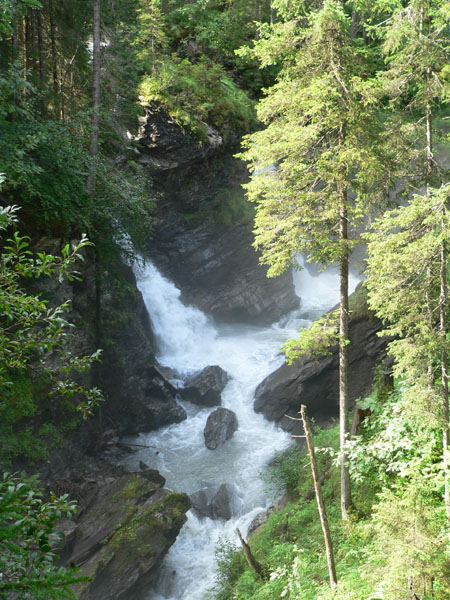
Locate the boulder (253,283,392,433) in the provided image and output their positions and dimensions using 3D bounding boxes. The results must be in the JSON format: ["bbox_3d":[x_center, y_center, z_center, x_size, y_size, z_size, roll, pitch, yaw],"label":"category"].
[{"bbox_3d":[3.800,2.250,35.000,5.300,4.600,5.200,0,12,0],"label":"boulder"}]

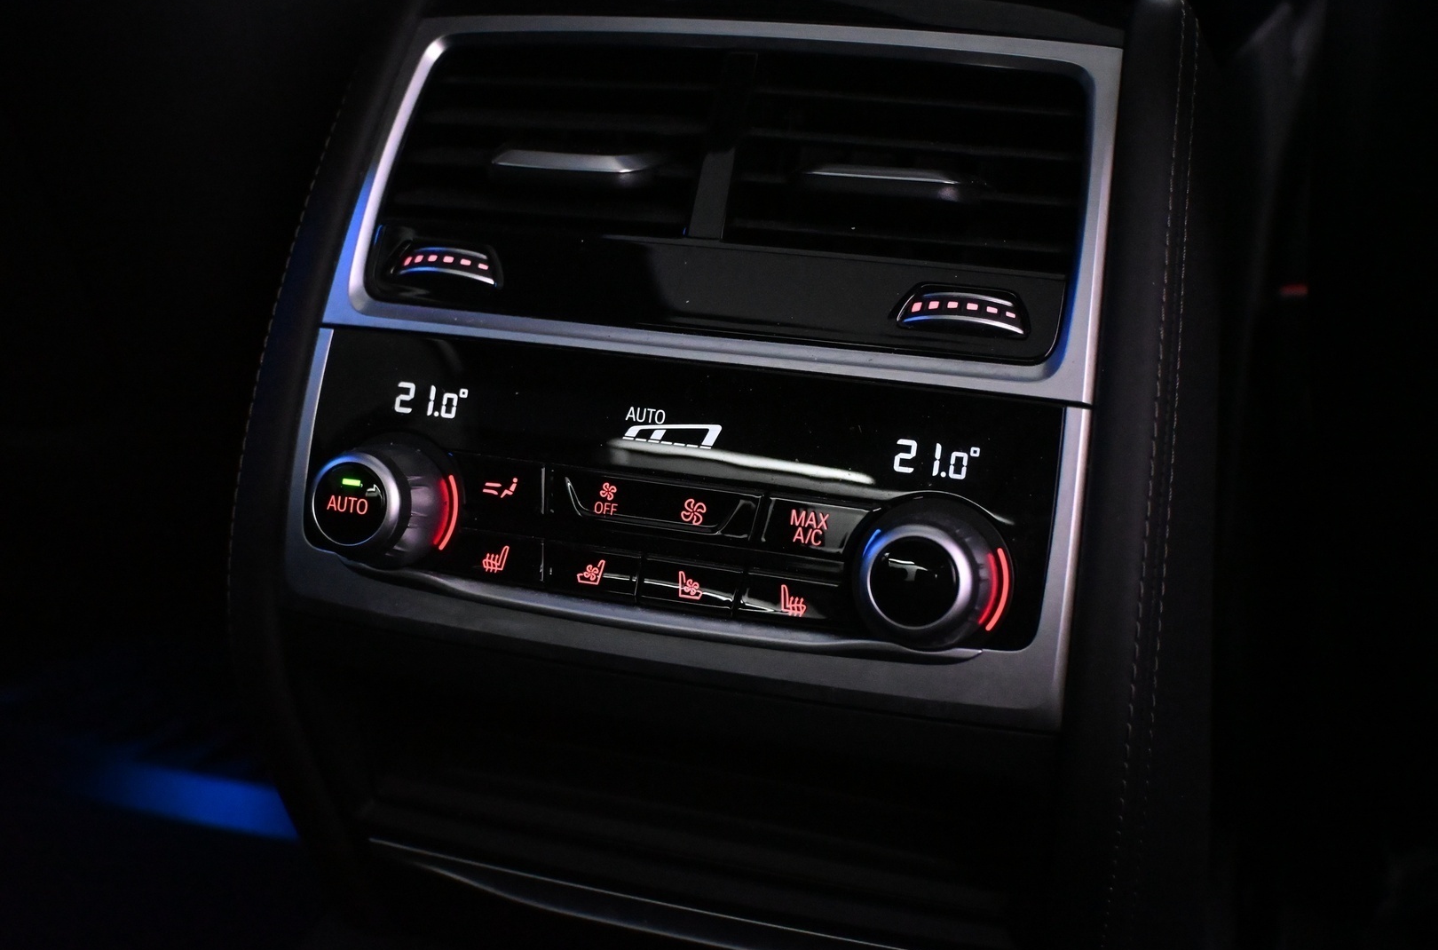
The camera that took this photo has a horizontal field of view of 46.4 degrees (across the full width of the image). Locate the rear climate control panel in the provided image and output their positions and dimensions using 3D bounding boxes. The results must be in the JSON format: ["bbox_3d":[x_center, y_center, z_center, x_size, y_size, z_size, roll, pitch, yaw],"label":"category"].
[{"bbox_3d":[-0.019,0.003,0.412,0.196,0.066,0.033,7,0,17],"label":"rear climate control panel"}]

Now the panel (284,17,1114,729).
[{"bbox_3d":[-0.009,-0.037,0.422,0.208,0.177,0.039,7,-9,17],"label":"panel"}]

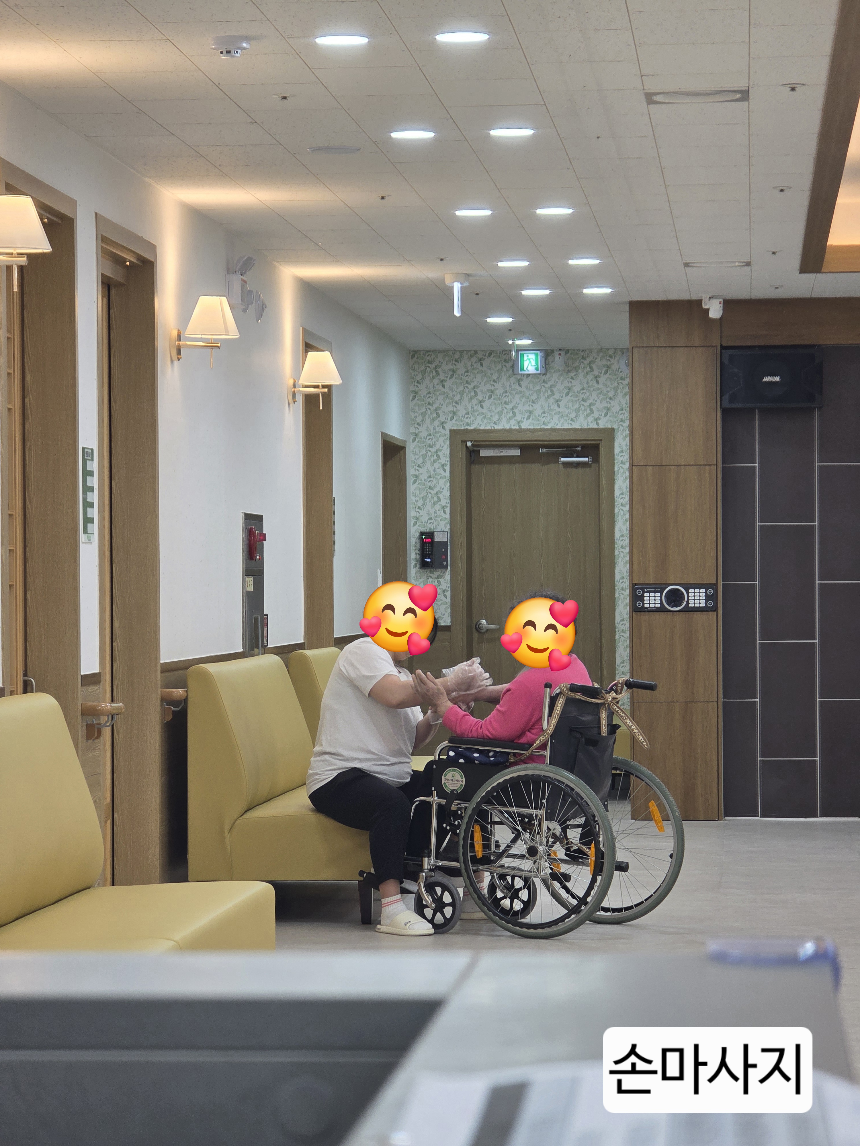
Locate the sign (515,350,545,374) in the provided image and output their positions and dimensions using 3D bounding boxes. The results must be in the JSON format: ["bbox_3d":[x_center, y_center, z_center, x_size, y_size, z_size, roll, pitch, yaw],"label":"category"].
[{"bbox_3d":[0.616,-1.304,23.550,0.195,0.150,0.040,0,0,5],"label":"sign"}]

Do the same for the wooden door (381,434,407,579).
[{"bbox_3d":[-0.265,0.239,22.733,0.150,2.106,1.450,0,0,5],"label":"wooden door"}]

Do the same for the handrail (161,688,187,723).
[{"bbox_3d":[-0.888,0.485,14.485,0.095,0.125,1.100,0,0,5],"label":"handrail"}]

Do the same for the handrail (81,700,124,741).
[{"bbox_3d":[-1.066,0.477,12.436,0.095,0.130,0.280,0,0,5],"label":"handrail"}]

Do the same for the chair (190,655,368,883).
[{"bbox_3d":[-0.454,0.797,14.528,0.659,0.930,1.900,0,0,5],"label":"chair"}]

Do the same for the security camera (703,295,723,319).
[{"bbox_3d":[1.436,-1.350,19.324,0.100,0.120,0.090,0,0,-25],"label":"security camera"}]

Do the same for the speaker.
[{"bbox_3d":[1.750,-0.992,19.480,0.520,0.305,0.290,0,0,5],"label":"speaker"}]

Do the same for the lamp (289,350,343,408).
[{"bbox_3d":[-0.530,-0.899,17.682,0.245,0.268,0.205,0,0,5],"label":"lamp"}]

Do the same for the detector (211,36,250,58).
[{"bbox_3d":[-0.531,-1.403,10.167,0.103,0.047,0.103,0,0,5],"label":"detector"}]

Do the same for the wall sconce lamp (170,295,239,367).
[{"bbox_3d":[-0.835,-0.903,14.206,0.245,0.265,0.205,0,0,5],"label":"wall sconce lamp"}]

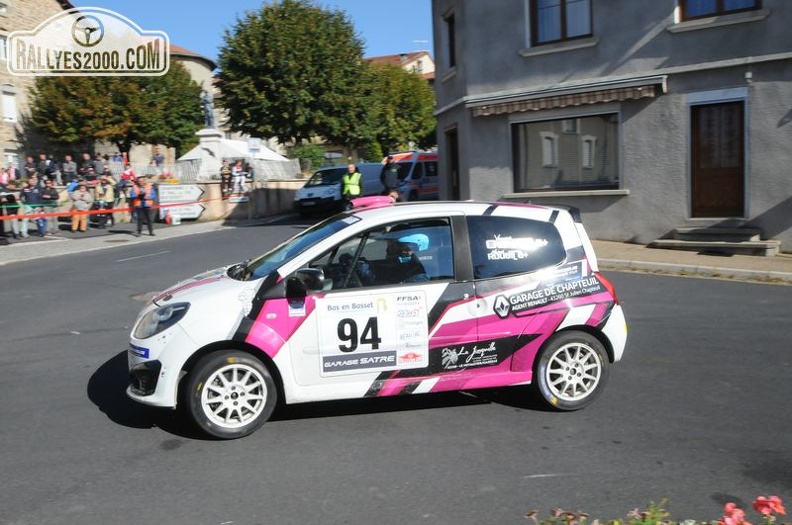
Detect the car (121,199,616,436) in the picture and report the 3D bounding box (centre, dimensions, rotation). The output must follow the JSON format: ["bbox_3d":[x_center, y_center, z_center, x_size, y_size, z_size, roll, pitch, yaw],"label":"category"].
[{"bbox_3d":[-0.155,0.293,4.920,3.620,1.470,1.690,-2,7,-11],"label":"car"}]

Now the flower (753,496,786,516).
[{"bbox_3d":[0.911,0.595,1.500,0.080,0.045,0.060,2,8,31],"label":"flower"}]

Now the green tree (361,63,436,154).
[{"bbox_3d":[0.142,-7.855,35.000,5.800,7.100,5.600,-2,6,0],"label":"green tree"}]

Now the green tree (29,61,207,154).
[{"bbox_3d":[-12.727,-6.603,28.000,7.600,6.200,6.800,-5,7,-24],"label":"green tree"}]

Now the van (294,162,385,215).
[{"bbox_3d":[-2.080,-2.900,24.000,1.900,1.950,4.800,0,7,17],"label":"van"}]

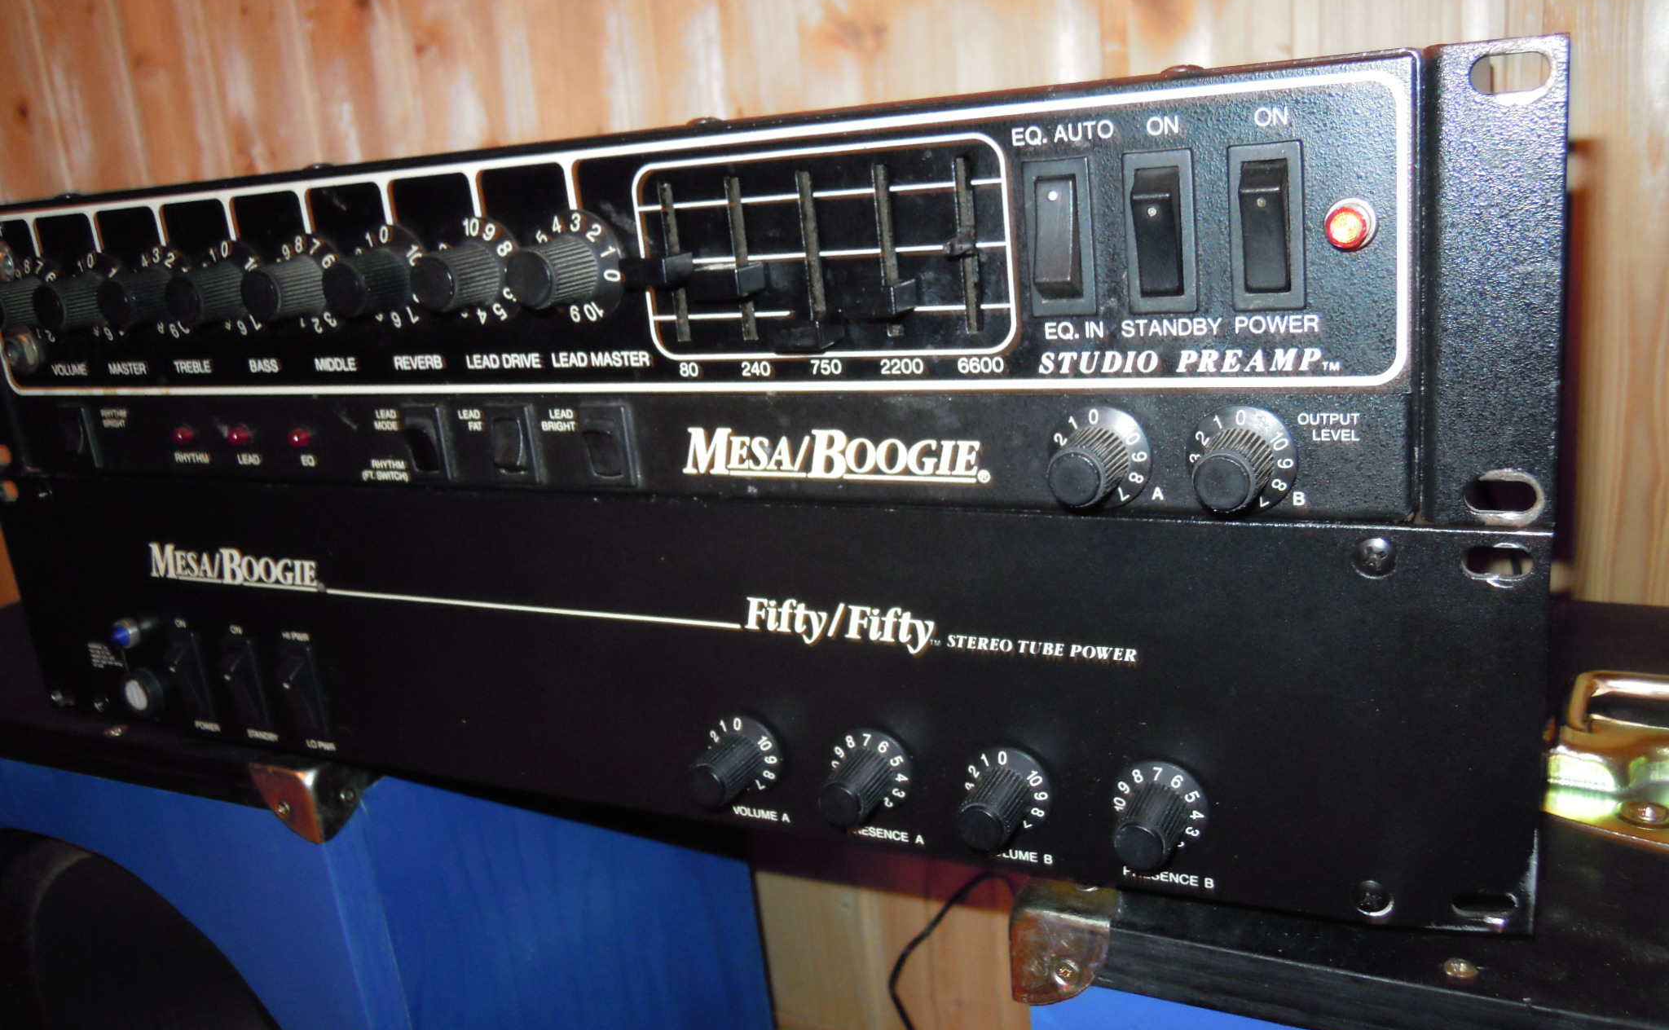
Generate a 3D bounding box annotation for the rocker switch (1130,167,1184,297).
[{"bbox_3d":[0.063,-0.055,0.263,0.009,0.025,0.007,2,17,27],"label":"rocker switch"}]

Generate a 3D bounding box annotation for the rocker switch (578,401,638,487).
[{"bbox_3d":[-0.059,-0.017,0.345,0.015,0.021,0.005,2,18,27],"label":"rocker switch"}]

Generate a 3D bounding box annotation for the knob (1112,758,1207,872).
[{"bbox_3d":[0.069,0.067,0.293,0.022,0.022,0.019,2,17,27],"label":"knob"}]

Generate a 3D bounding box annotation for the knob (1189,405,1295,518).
[{"bbox_3d":[0.078,-0.009,0.263,0.022,0.022,0.019,2,17,27],"label":"knob"}]

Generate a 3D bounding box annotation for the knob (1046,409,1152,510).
[{"bbox_3d":[0.052,-0.010,0.276,0.022,0.022,0.019,2,17,27],"label":"knob"}]

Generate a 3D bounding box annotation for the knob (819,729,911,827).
[{"bbox_3d":[0.006,0.067,0.331,0.022,0.022,0.019,2,18,27],"label":"knob"}]

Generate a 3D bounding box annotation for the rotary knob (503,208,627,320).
[{"bbox_3d":[-0.066,-0.057,0.320,0.028,0.028,0.019,2,17,27],"label":"rotary knob"}]

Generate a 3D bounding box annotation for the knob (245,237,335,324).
[{"bbox_3d":[-0.146,-0.060,0.361,0.028,0.028,0.019,2,17,27],"label":"knob"}]

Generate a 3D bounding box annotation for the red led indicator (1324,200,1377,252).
[{"bbox_3d":[0.096,-0.054,0.250,0.009,0.009,0.007,2,18,27],"label":"red led indicator"}]

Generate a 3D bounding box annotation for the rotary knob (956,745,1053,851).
[{"bbox_3d":[0.038,0.068,0.315,0.022,0.022,0.019,2,18,27],"label":"rotary knob"}]

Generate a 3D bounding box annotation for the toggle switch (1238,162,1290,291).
[{"bbox_3d":[0.081,-0.054,0.254,0.009,0.025,0.007,2,17,27],"label":"toggle switch"}]

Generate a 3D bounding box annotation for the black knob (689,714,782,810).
[{"bbox_3d":[-0.027,0.065,0.342,0.022,0.022,0.019,2,17,27],"label":"black knob"}]

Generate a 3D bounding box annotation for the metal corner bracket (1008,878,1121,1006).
[{"bbox_3d":[0.059,0.100,0.325,0.025,0.025,0.030,2,18,27],"label":"metal corner bracket"}]

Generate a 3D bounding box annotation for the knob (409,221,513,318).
[{"bbox_3d":[-0.094,-0.059,0.340,0.028,0.028,0.019,2,18,27],"label":"knob"}]

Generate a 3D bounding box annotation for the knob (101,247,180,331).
[{"bbox_3d":[-0.201,-0.063,0.394,0.028,0.028,0.019,2,18,27],"label":"knob"}]

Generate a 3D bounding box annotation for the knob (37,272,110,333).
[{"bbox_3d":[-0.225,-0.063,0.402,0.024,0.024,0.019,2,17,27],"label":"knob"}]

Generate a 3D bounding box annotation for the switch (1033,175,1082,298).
[{"bbox_3d":[0.045,-0.056,0.275,0.008,0.025,0.007,2,18,27],"label":"switch"}]

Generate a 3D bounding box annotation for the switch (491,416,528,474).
[{"bbox_3d":[-0.087,-0.018,0.358,0.009,0.015,0.005,2,18,27],"label":"switch"}]

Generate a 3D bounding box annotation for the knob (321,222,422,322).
[{"bbox_3d":[-0.119,-0.059,0.347,0.028,0.028,0.019,2,17,27],"label":"knob"}]

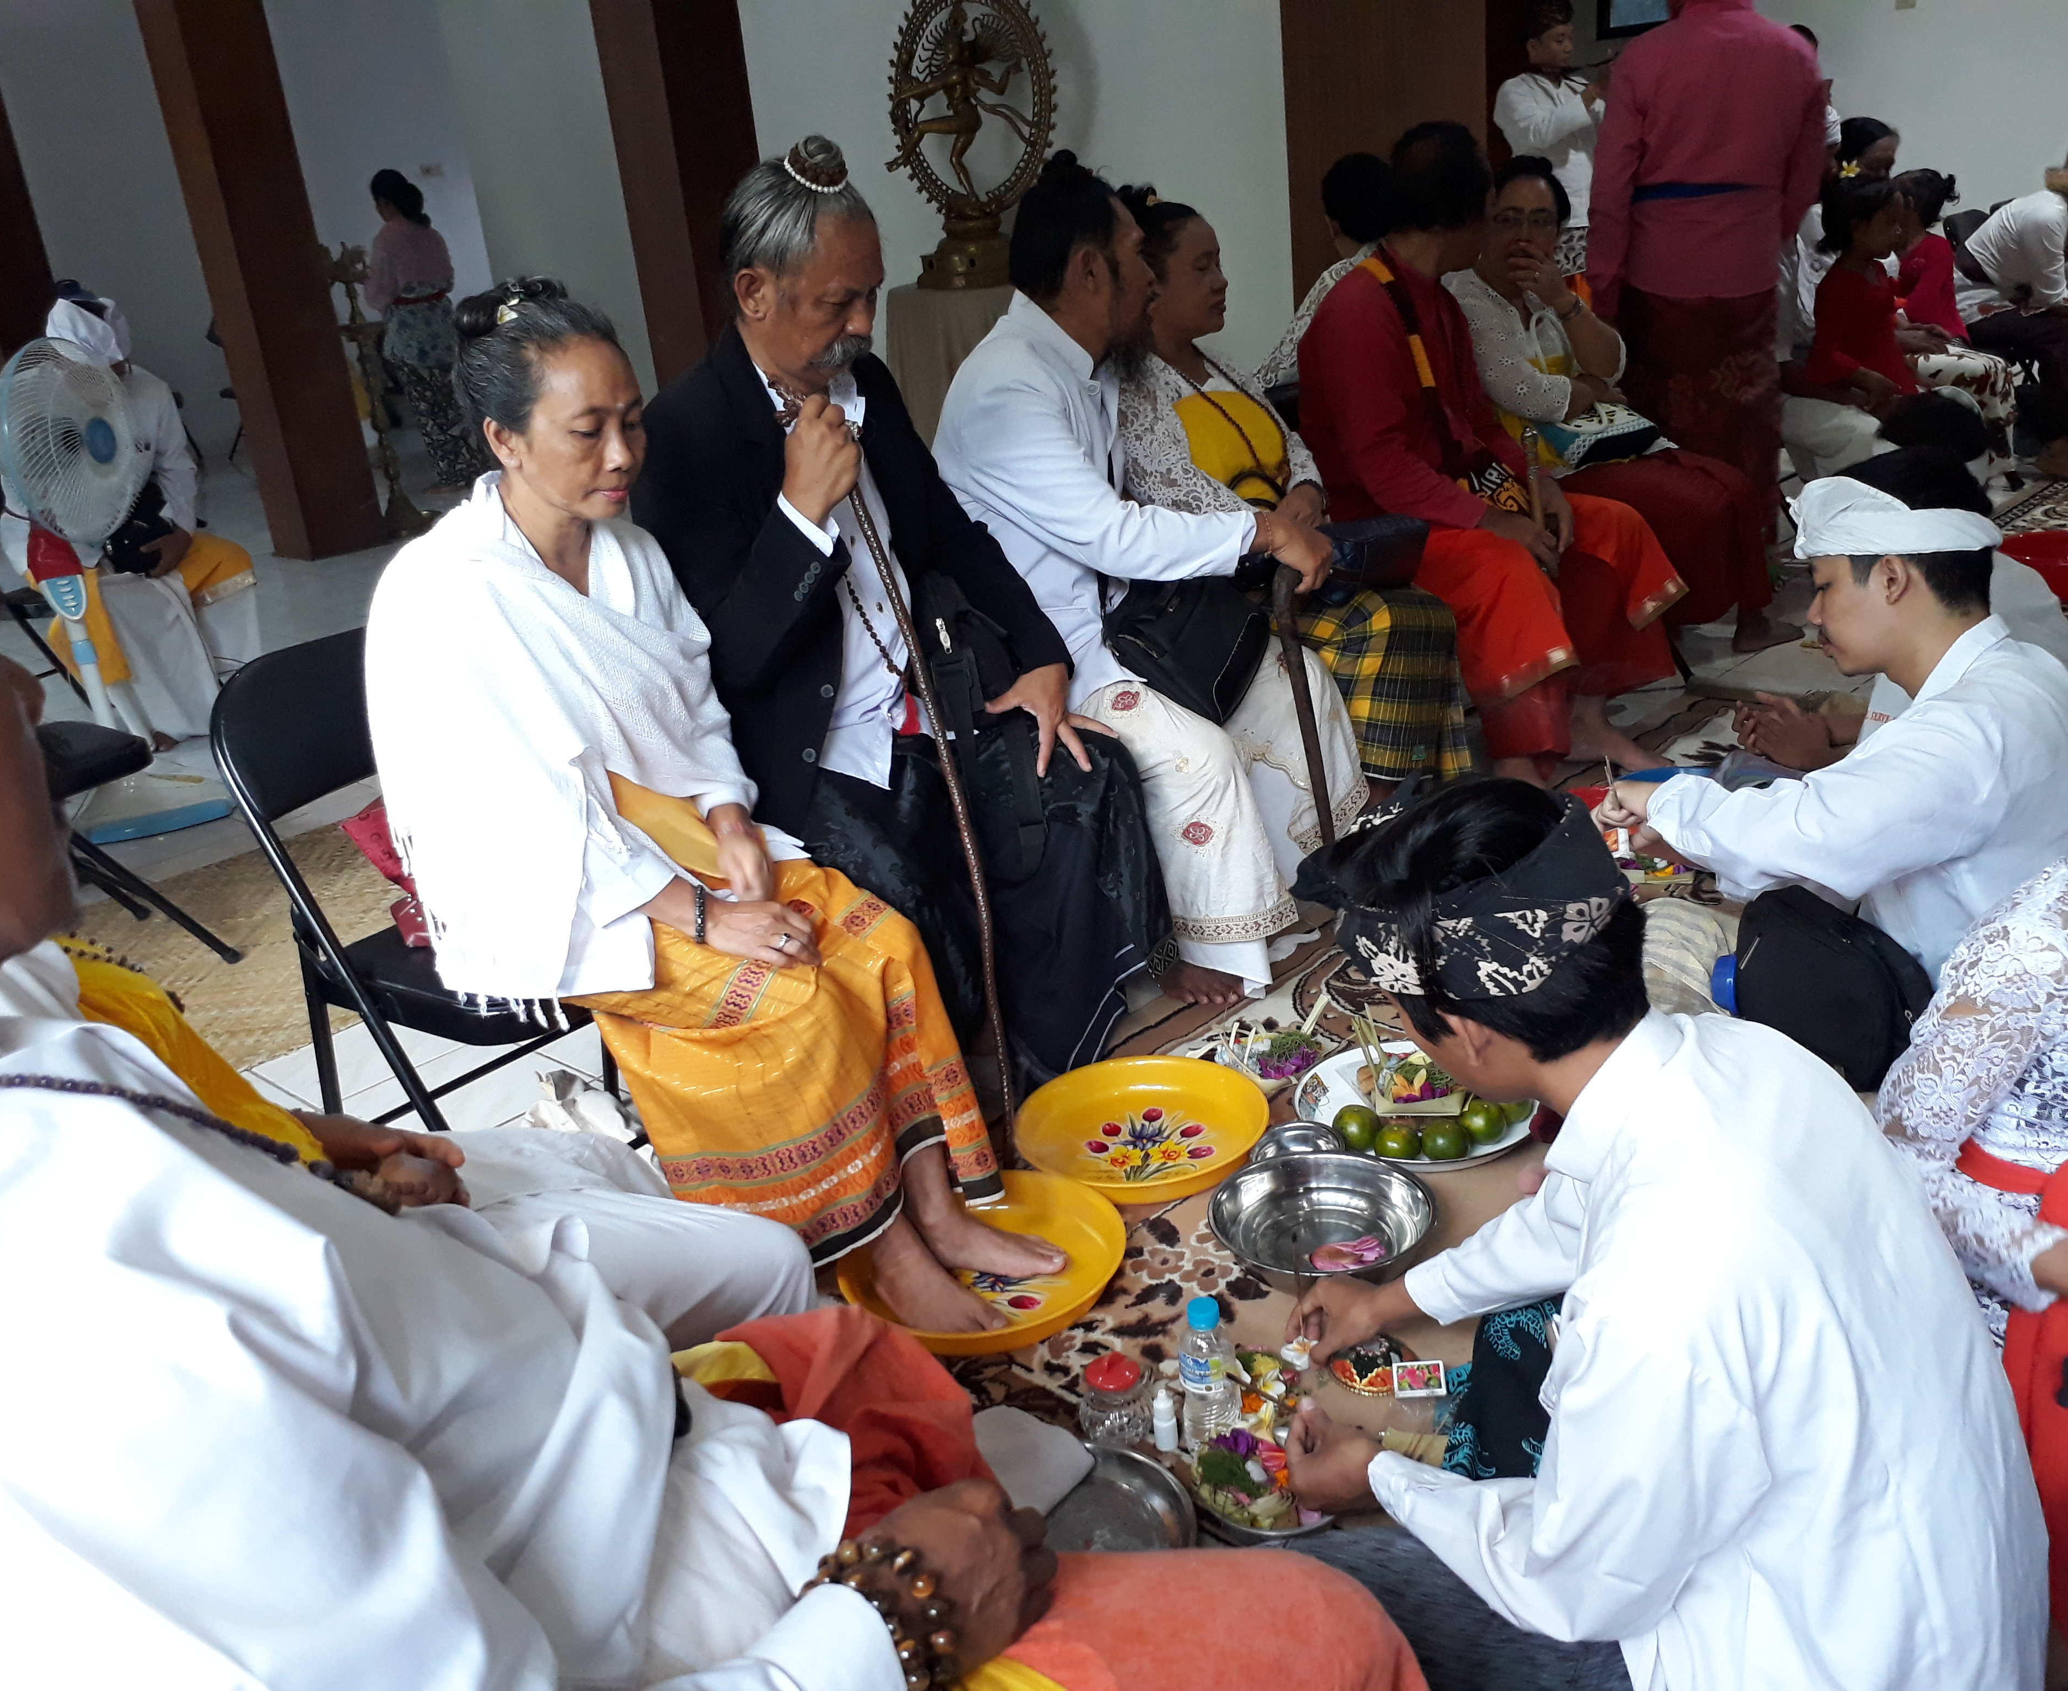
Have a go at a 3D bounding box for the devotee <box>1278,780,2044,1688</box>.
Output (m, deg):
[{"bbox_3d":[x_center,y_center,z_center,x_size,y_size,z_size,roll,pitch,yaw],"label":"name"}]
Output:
[{"bbox_3d":[0.426,0.350,1.327,0.700,0.850,0.580,9,25,34],"label":"devotee"}]

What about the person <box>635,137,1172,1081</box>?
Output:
[{"bbox_3d":[-0.235,-0.261,2.428,0.710,1.335,0.510,13,28,38],"label":"person"}]

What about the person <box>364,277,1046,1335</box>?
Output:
[{"bbox_3d":[-0.365,-0.063,2.131,0.830,1.210,0.460,13,28,38],"label":"person"}]

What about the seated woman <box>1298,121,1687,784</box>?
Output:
[{"bbox_3d":[0.917,-0.766,3.497,0.530,1.270,0.690,-23,27,-37],"label":"seated woman"}]

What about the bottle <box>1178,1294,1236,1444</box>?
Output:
[{"bbox_3d":[0.184,0.551,1.845,0.060,0.185,0.060,-5,22,2],"label":"bottle"}]

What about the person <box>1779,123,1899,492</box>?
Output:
[{"bbox_3d":[2.393,-1.483,5.102,0.580,1.160,0.450,8,25,32],"label":"person"}]

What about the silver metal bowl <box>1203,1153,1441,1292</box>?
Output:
[{"bbox_3d":[0.348,0.477,2.122,0.263,0.088,0.263,-5,22,2],"label":"silver metal bowl"}]

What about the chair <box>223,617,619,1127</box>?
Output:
[{"bbox_3d":[-0.669,0.115,2.295,0.490,0.810,0.460,9,25,34],"label":"chair"}]

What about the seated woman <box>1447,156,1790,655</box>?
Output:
[{"bbox_3d":[1.269,-0.993,4.122,0.780,1.165,0.480,10,27,35],"label":"seated woman"}]

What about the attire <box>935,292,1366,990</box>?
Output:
[{"bbox_3d":[0.132,-0.313,2.776,0.620,1.060,0.500,7,24,31],"label":"attire"}]

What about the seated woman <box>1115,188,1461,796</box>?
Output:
[{"bbox_3d":[0.432,-0.556,3.156,0.620,1.220,0.480,7,25,32],"label":"seated woman"}]

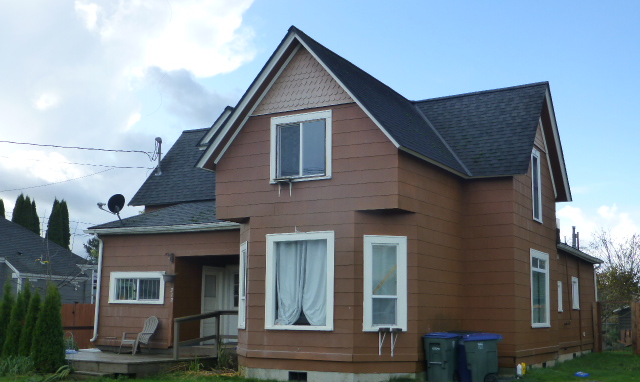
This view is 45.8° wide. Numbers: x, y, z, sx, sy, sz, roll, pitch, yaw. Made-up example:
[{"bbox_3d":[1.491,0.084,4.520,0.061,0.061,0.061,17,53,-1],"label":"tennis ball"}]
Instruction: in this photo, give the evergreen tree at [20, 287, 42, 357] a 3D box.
[{"bbox_3d":[-6.622,3.171,17.676,0.700,1.801,0.700,-4,-10,30],"label":"evergreen tree"}]

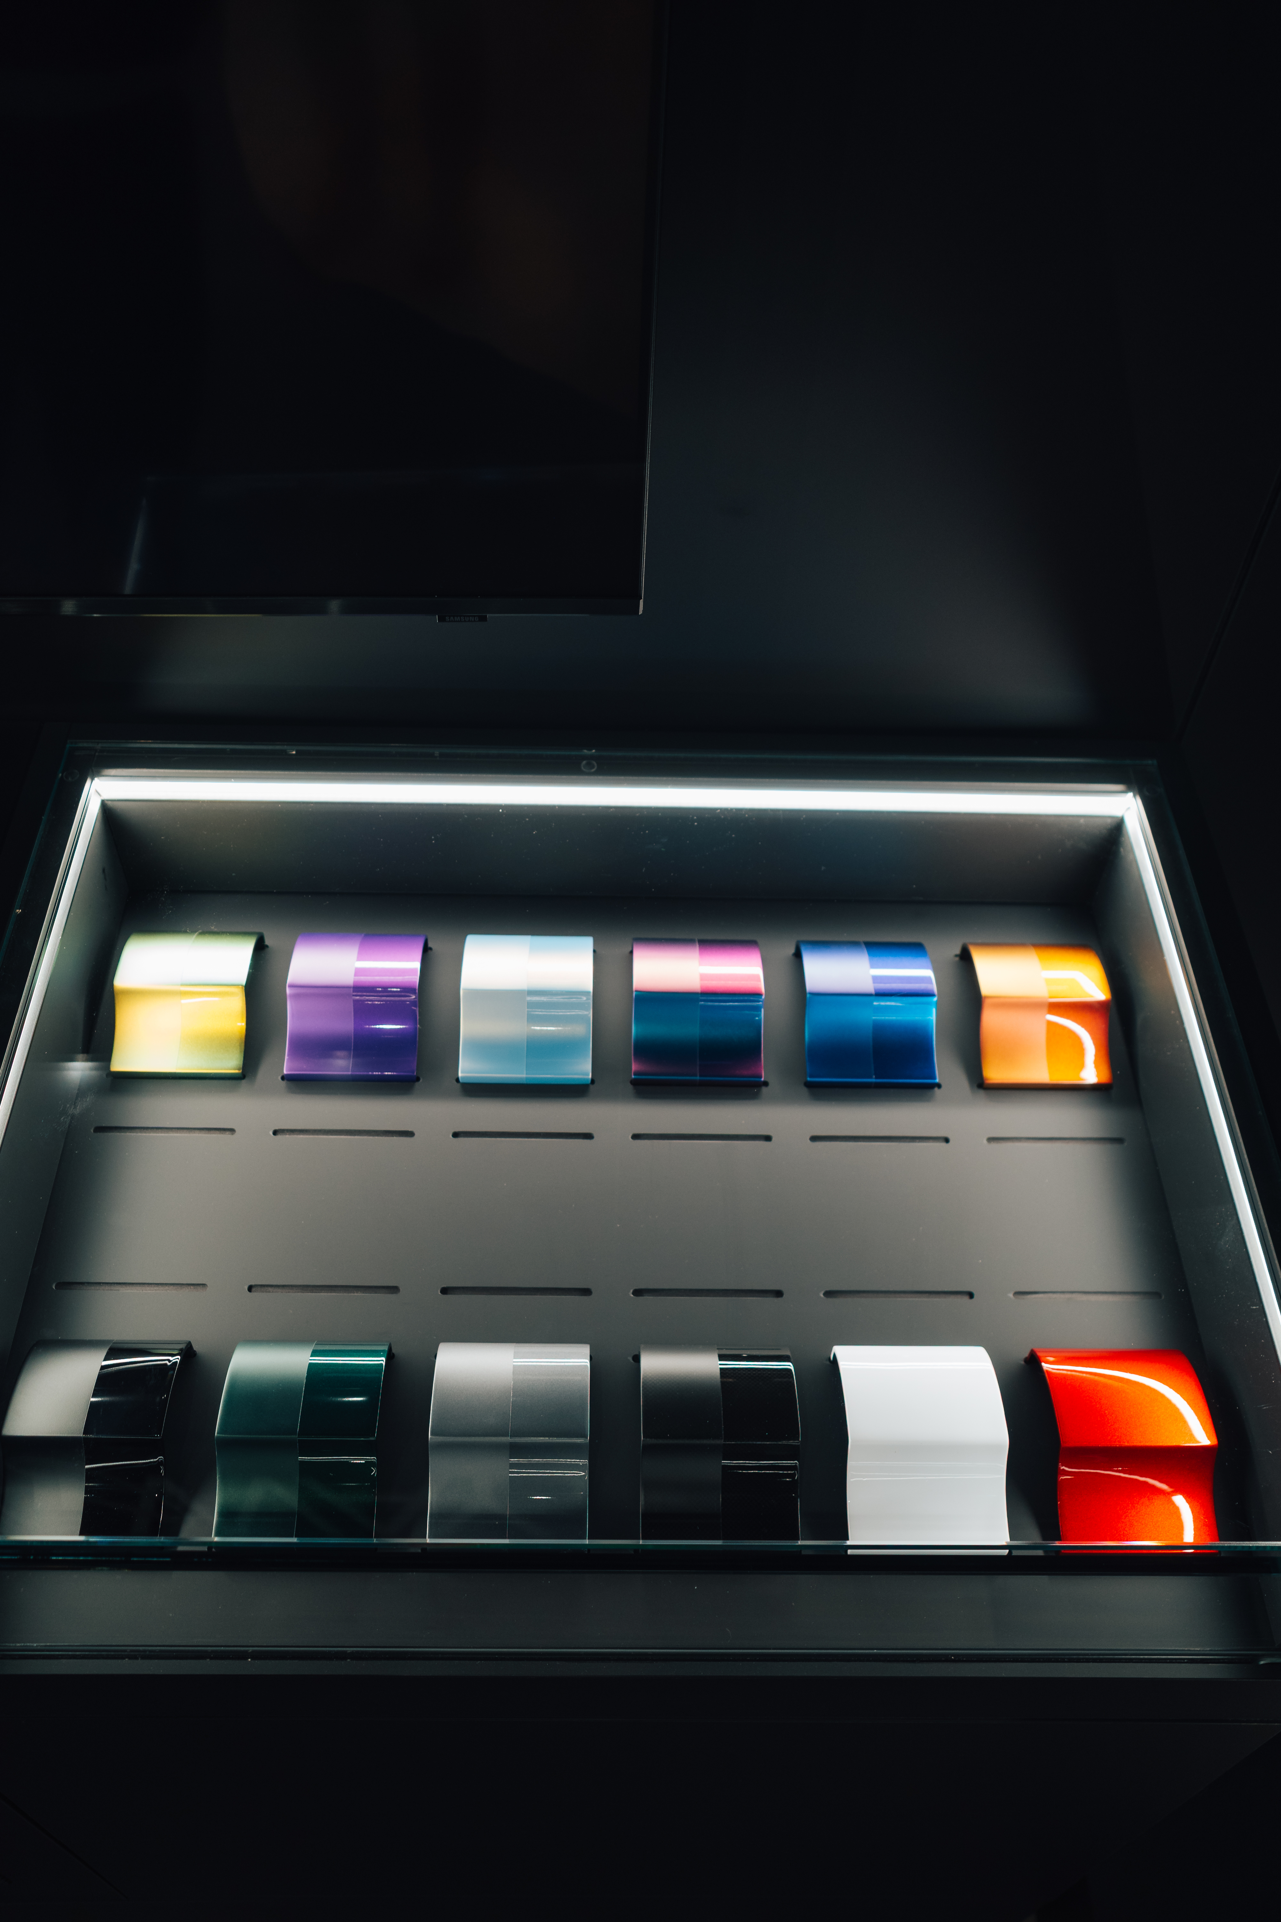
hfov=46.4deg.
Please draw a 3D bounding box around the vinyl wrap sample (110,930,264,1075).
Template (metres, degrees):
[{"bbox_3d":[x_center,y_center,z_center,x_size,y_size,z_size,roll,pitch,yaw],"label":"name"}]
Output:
[{"bbox_3d":[-0.327,0.024,1.083,0.095,0.035,0.118,1,52,-1],"label":"vinyl wrap sample"}]

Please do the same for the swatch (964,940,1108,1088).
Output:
[{"bbox_3d":[0.293,0.032,1.096,0.095,0.035,0.118,1,52,-1],"label":"swatch"}]

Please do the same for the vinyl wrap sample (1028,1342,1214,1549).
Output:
[{"bbox_3d":[0.293,0.289,0.899,0.095,0.035,0.118,1,52,-1],"label":"vinyl wrap sample"}]

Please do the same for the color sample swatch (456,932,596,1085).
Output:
[{"bbox_3d":[-0.079,0.027,1.088,0.095,0.035,0.118,1,52,-1],"label":"color sample swatch"}]

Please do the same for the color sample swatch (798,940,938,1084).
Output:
[{"bbox_3d":[0.169,0.031,1.094,0.095,0.035,0.118,1,52,-1],"label":"color sample swatch"}]

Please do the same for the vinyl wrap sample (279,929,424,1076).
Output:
[{"bbox_3d":[-0.203,0.025,1.086,0.095,0.035,0.118,1,52,-1],"label":"vinyl wrap sample"}]

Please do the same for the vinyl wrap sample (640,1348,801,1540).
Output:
[{"bbox_3d":[0.046,0.286,0.893,0.095,0.035,0.118,1,52,-1],"label":"vinyl wrap sample"}]

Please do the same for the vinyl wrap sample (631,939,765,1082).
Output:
[{"bbox_3d":[0.045,0.029,1.091,0.095,0.035,0.118,1,52,-1],"label":"vinyl wrap sample"}]

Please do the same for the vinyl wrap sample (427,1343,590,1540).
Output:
[{"bbox_3d":[-0.078,0.284,0.891,0.095,0.035,0.118,1,52,-1],"label":"vinyl wrap sample"}]

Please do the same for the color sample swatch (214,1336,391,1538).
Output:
[{"bbox_3d":[-0.202,0.282,0.888,0.095,0.035,0.118,1,52,-1],"label":"color sample swatch"}]

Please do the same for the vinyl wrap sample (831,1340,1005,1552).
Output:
[{"bbox_3d":[0.170,0.288,0.896,0.095,0.035,0.118,1,52,-1],"label":"vinyl wrap sample"}]

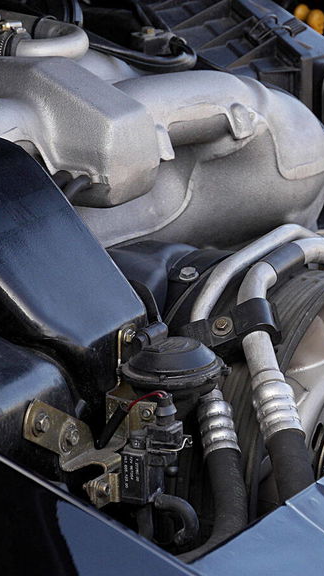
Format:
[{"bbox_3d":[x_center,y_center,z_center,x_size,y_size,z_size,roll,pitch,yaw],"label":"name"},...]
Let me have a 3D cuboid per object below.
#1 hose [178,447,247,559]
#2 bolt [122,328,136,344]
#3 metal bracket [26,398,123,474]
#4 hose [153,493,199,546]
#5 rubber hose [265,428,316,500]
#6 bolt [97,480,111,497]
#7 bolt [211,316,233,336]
[{"bbox_3d":[0.035,0.141,1.837,0.029,0.075,0.070,12,24,27],"label":"hose"},{"bbox_3d":[-0.021,0.031,1.825,0.009,0.011,0.011,14,25,34],"label":"bolt"},{"bbox_3d":[-0.058,0.096,1.830,0.042,0.048,0.070,12,24,27],"label":"metal bracket"},{"bbox_3d":[0.009,0.150,1.835,0.031,0.034,0.016,12,24,27],"label":"hose"},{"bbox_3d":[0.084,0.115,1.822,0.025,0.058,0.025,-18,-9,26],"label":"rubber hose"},{"bbox_3d":[-0.038,0.130,1.845,0.009,0.011,0.011,12,24,30],"label":"bolt"},{"bbox_3d":[0.040,0.025,1.880,0.015,0.009,0.015,19,63,24],"label":"bolt"}]

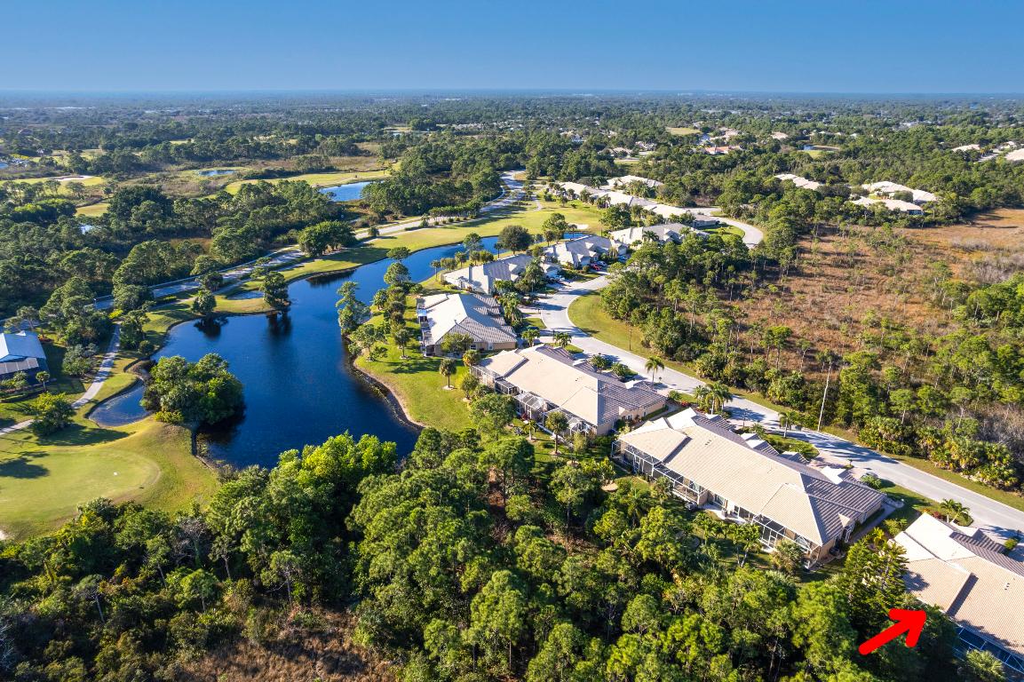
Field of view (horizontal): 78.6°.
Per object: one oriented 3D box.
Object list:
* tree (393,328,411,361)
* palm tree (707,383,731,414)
[{"bbox_3d":[-26.015,0.666,148.220,4.040,7.730,4.040,0,22,0],"label":"tree"},{"bbox_3d":[39.030,11.020,118.160,4.670,7.150,4.670,0,22,0],"label":"palm tree"}]

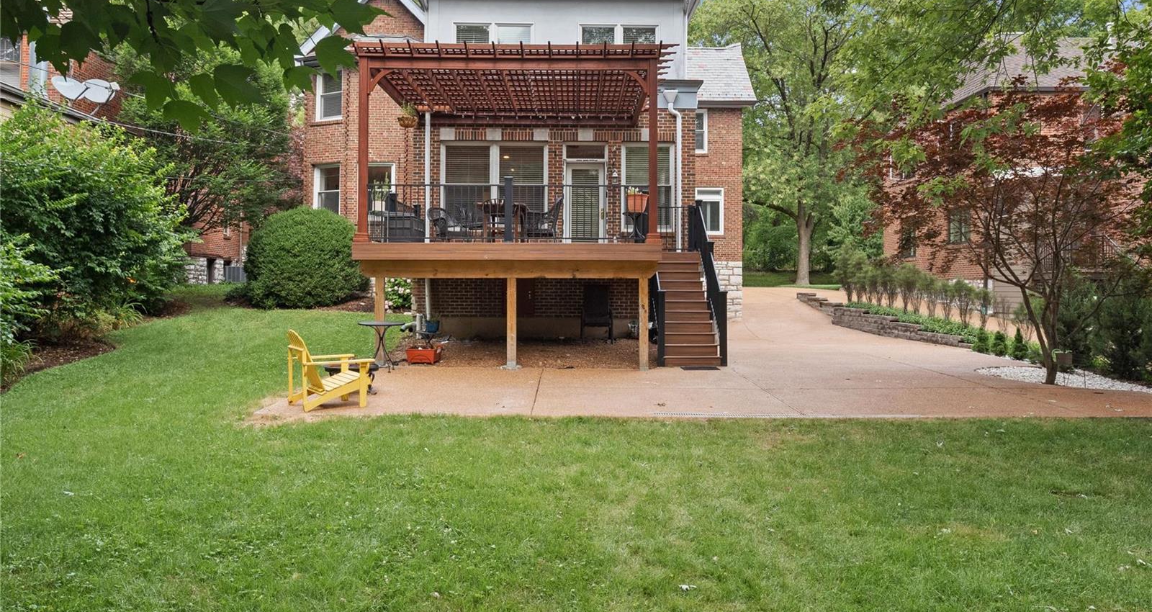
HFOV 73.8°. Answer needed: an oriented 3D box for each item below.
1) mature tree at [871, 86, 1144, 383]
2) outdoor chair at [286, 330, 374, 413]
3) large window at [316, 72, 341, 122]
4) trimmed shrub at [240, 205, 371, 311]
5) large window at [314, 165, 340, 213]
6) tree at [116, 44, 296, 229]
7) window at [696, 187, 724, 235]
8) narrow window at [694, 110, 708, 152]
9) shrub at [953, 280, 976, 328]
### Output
[{"bbox_3d":[6.015,-0.990,10.700,3.700,4.100,3.500,0,1,0],"label":"mature tree"},{"bbox_3d":[-2.940,0.735,9.100,0.880,0.920,0.710,-1,1,-37],"label":"outdoor chair"},{"bbox_3d":[-7.064,-6.023,21.950,1.050,1.440,0.130,0,1,30],"label":"large window"},{"bbox_3d":[-6.482,-1.153,18.400,2.950,2.420,2.800,0,1,0],"label":"trimmed shrub"},{"bbox_3d":[-7.157,-3.299,22.000,1.050,1.550,0.130,0,1,30],"label":"large window"},{"bbox_3d":[-10.372,-4.232,21.500,5.200,6.300,5.000,0,1,0],"label":"tree"},{"bbox_3d":[4.553,-3.217,26.100,0.970,1.620,0.130,0,1,0],"label":"window"},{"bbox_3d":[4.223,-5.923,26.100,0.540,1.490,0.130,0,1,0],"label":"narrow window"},{"bbox_3d":[8.802,-0.061,17.400,0.540,1.070,0.540,0,1,0],"label":"shrub"}]

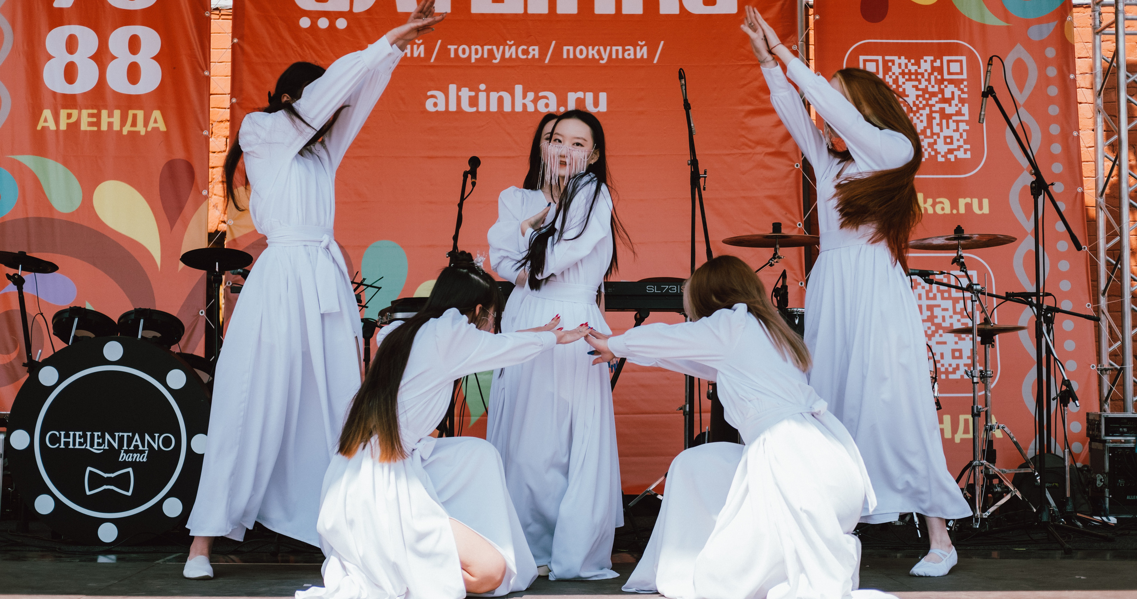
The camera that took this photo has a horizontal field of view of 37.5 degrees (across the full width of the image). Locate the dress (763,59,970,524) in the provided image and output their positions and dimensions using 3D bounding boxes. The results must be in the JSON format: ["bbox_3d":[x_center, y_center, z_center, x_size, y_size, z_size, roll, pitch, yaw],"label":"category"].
[{"bbox_3d":[0.940,-0.021,5.411,0.620,1.480,0.600,3,-5,-44],"label":"dress"}]

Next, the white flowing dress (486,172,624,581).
[{"bbox_3d":[-0.047,0.248,5.394,0.430,1.280,0.430,-2,-4,38],"label":"white flowing dress"}]

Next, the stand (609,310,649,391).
[{"bbox_3d":[0.135,0.501,6.782,0.420,0.920,0.420,0,-3,0],"label":"stand"}]

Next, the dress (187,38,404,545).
[{"bbox_3d":[-0.866,-0.029,5.309,0.600,1.590,0.500,-2,-4,38],"label":"dress"}]

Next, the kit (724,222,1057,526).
[{"bbox_3d":[1.310,0.326,7.213,1.550,1.320,1.300,0,-3,0],"label":"kit"}]

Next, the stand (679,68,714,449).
[{"bbox_3d":[0.515,-0.004,7.133,0.550,1.970,0.600,1,-4,-17],"label":"stand"}]

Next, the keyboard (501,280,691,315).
[{"bbox_3d":[0.180,-0.010,6.730,1.100,0.115,0.310,0,-3,0],"label":"keyboard"}]

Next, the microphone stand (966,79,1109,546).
[{"bbox_3d":[1.869,0.035,6.727,0.550,1.840,0.530,0,-3,0],"label":"microphone stand"}]

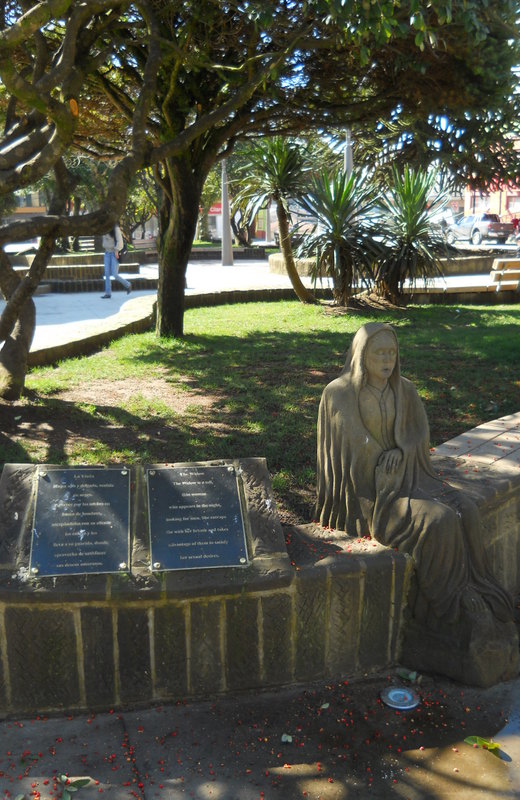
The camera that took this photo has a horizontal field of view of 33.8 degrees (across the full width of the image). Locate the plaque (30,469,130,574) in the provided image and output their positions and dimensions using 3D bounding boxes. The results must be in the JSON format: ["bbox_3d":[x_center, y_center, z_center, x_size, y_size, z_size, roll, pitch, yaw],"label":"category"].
[{"bbox_3d":[-0.592,0.402,2.860,0.312,0.015,0.400,-1,51,-7],"label":"plaque"}]

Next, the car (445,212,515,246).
[{"bbox_3d":[12.482,-9.710,48.849,1.820,1.780,5.200,-4,13,-17],"label":"car"}]

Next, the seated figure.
[{"bbox_3d":[0.587,0.260,3.205,0.840,1.096,0.504,12,17,44],"label":"seated figure"}]

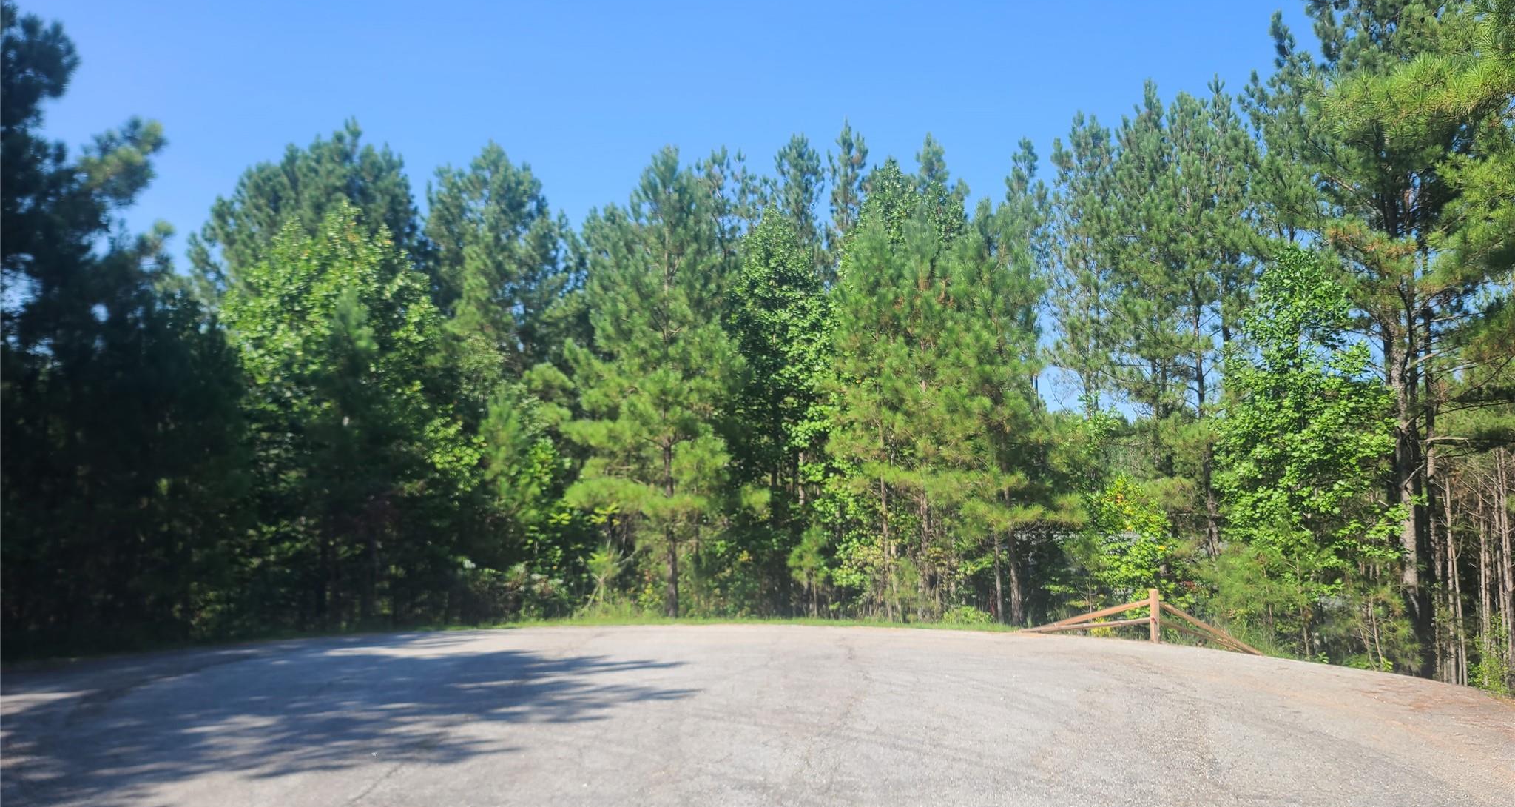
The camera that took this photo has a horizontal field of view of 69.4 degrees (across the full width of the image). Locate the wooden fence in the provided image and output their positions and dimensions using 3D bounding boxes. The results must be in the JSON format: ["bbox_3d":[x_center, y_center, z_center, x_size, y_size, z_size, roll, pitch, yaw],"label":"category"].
[{"bbox_3d":[6.429,3.569,18.406,0.700,0.920,4.750,4,-9,-31],"label":"wooden fence"}]

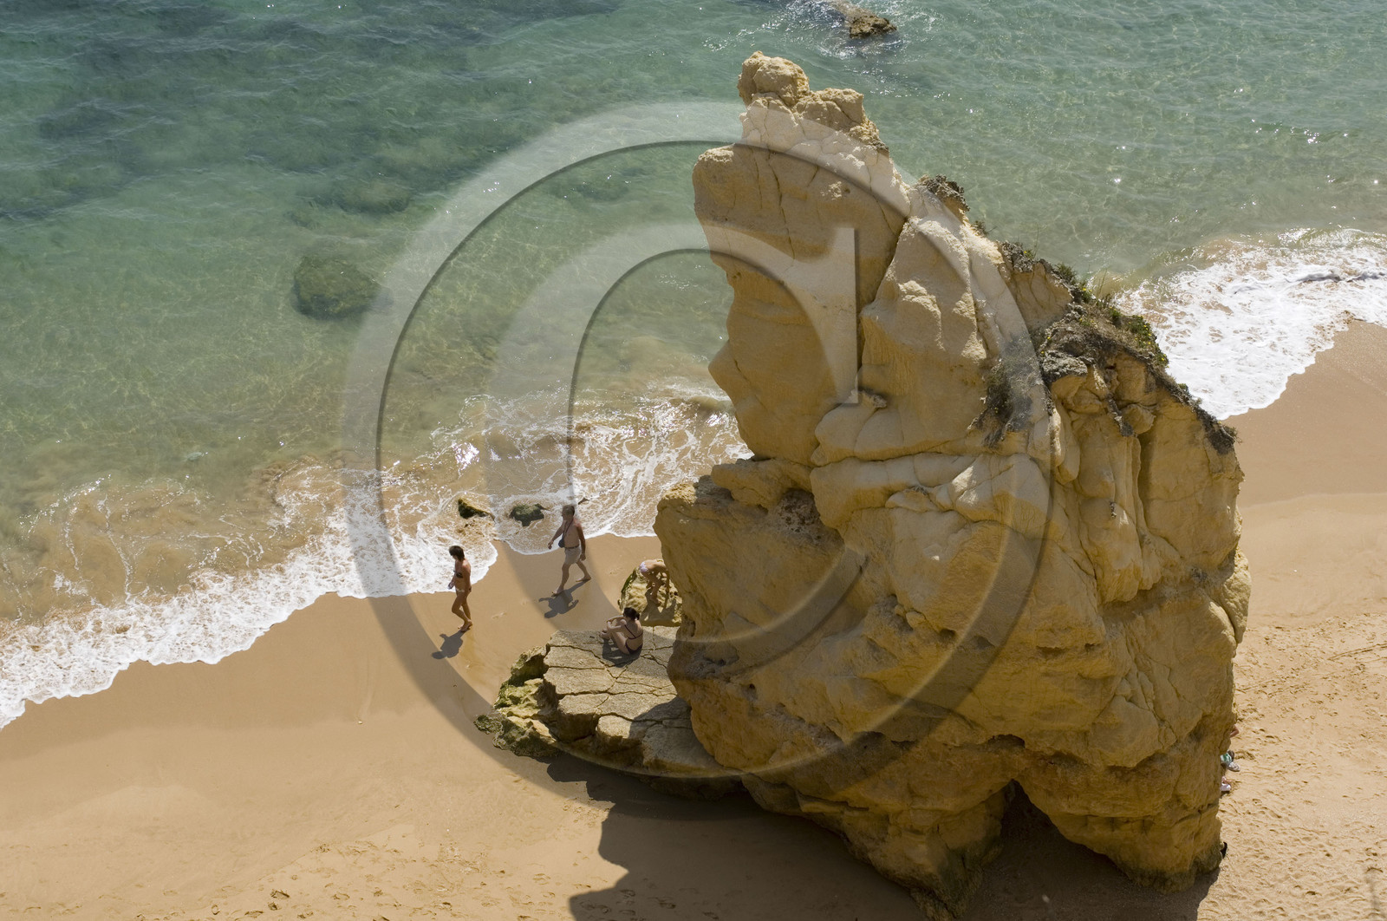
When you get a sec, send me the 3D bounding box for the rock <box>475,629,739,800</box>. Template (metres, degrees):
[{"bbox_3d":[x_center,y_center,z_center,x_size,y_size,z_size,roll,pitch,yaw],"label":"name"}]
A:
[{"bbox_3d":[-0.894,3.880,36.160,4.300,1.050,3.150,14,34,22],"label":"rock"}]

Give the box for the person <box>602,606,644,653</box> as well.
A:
[{"bbox_3d":[-1.132,2.615,36.616,0.750,0.820,0.480,24,39,34],"label":"person"}]

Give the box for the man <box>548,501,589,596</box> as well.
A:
[{"bbox_3d":[-2.105,1.466,39.402,0.780,1.700,0.560,-25,39,-35],"label":"man"}]

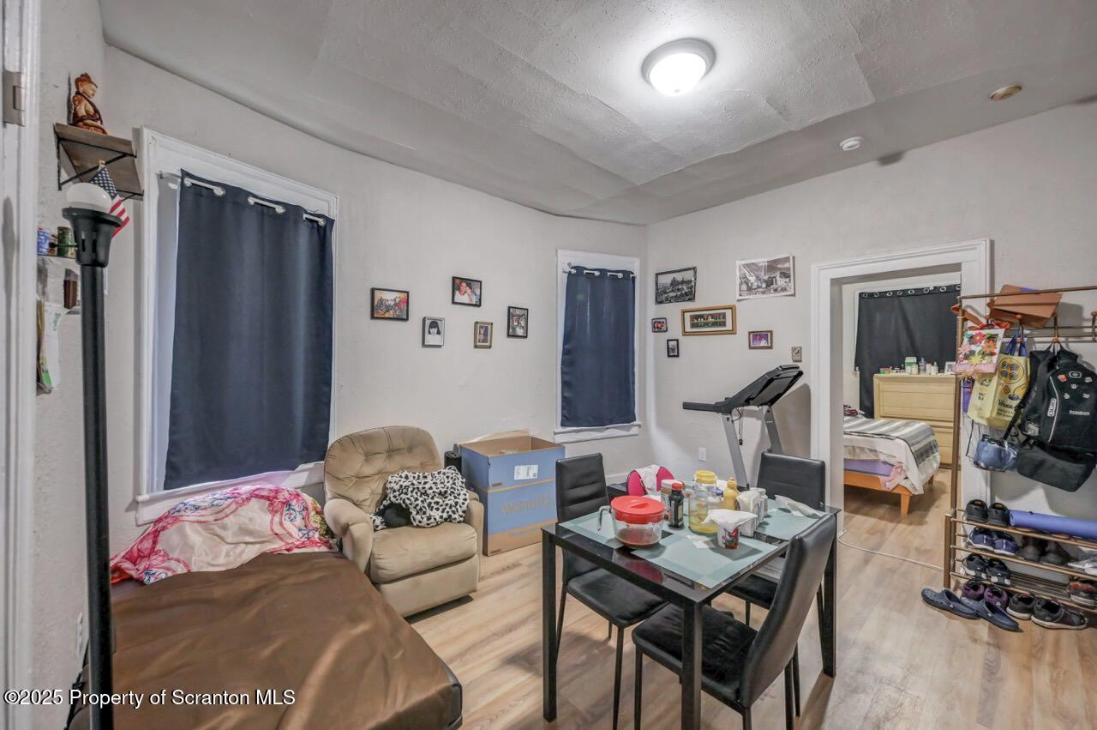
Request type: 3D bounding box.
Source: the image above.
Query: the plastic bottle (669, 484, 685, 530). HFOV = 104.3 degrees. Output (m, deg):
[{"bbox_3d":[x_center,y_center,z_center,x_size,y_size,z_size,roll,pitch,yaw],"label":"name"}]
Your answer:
[{"bbox_3d":[0.508,0.556,1.695,0.061,0.168,0.061,0,0,0],"label":"plastic bottle"}]

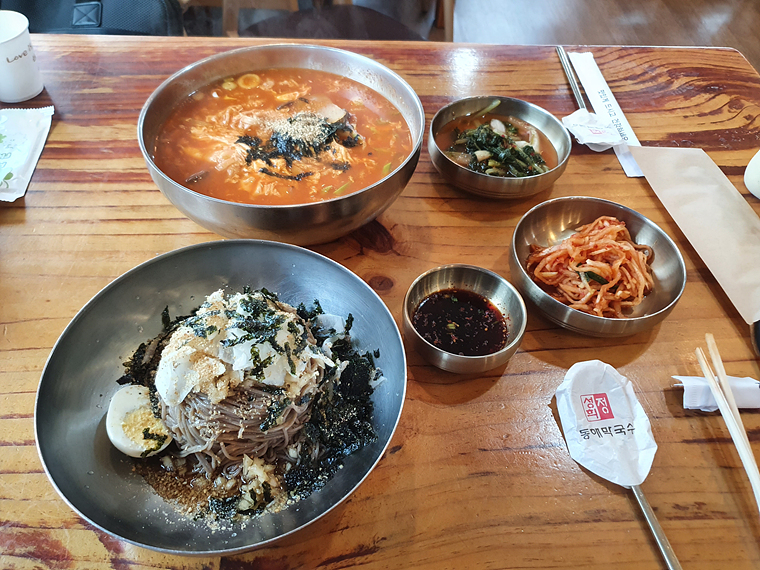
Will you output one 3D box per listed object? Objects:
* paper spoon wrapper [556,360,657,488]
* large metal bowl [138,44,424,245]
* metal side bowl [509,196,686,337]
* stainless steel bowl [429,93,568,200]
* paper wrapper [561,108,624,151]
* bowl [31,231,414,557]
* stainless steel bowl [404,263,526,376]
[{"bbox_3d":[0.145,0.089,0.373,0.062,0.018,0.090,-3,50,-5],"label":"paper spoon wrapper"},{"bbox_3d":[-0.078,-0.112,0.493,0.226,0.082,0.226,1,50,-1],"label":"large metal bowl"},{"bbox_3d":[0.162,-0.009,0.441,0.127,0.043,0.127,1,50,-1],"label":"metal side bowl"},{"bbox_3d":[0.110,-0.123,0.535,0.129,0.043,0.129,1,50,-1],"label":"stainless steel bowl"},{"bbox_3d":[0.216,-0.156,0.579,0.057,0.025,0.075,2,50,-1],"label":"paper wrapper"},{"bbox_3d":[-0.088,0.067,0.354,0.204,0.063,0.204,1,50,-1],"label":"bowl"},{"bbox_3d":[0.061,0.026,0.414,0.085,0.033,0.085,1,50,-1],"label":"stainless steel bowl"}]

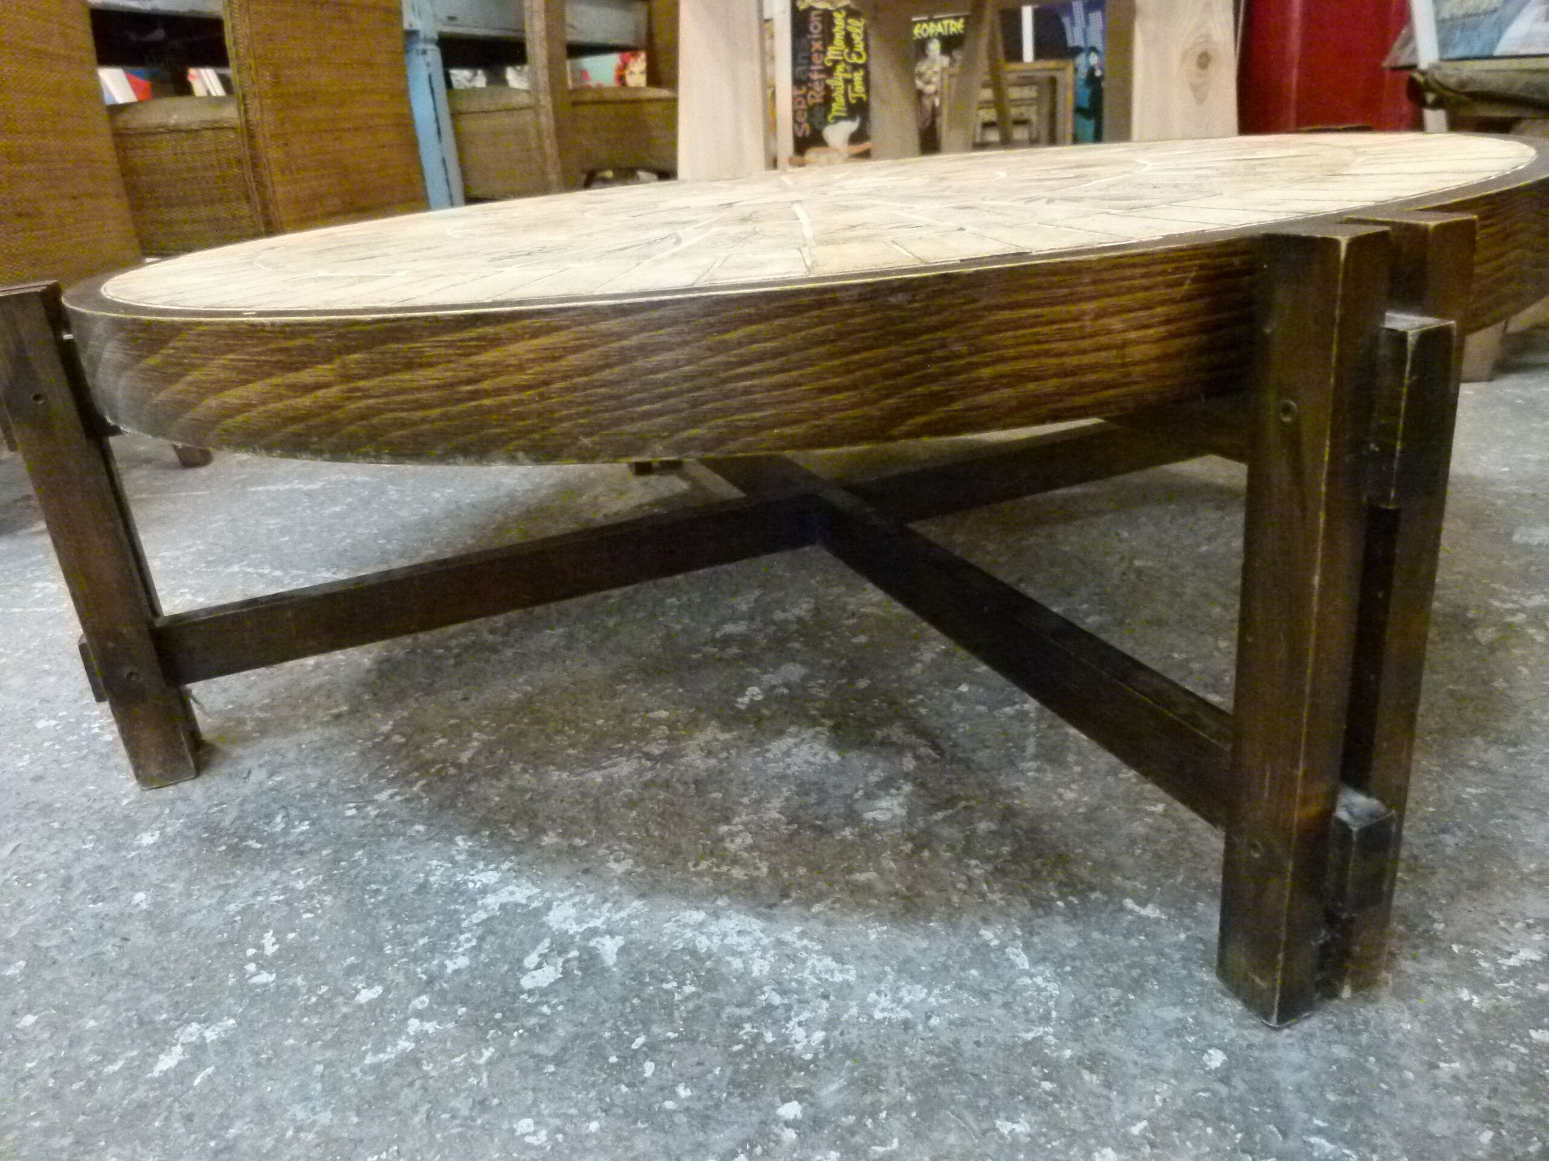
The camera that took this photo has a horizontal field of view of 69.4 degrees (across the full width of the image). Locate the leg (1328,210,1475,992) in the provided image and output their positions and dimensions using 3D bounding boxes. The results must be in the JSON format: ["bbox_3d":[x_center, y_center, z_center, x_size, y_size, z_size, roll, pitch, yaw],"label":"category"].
[{"bbox_3d":[0.269,0.028,0.510,0.022,0.370,0.041,-13,22,-18],"label":"leg"}]

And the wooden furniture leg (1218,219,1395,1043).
[{"bbox_3d":[0.229,0.037,0.497,0.022,0.370,0.041,-13,22,-18],"label":"wooden furniture leg"}]

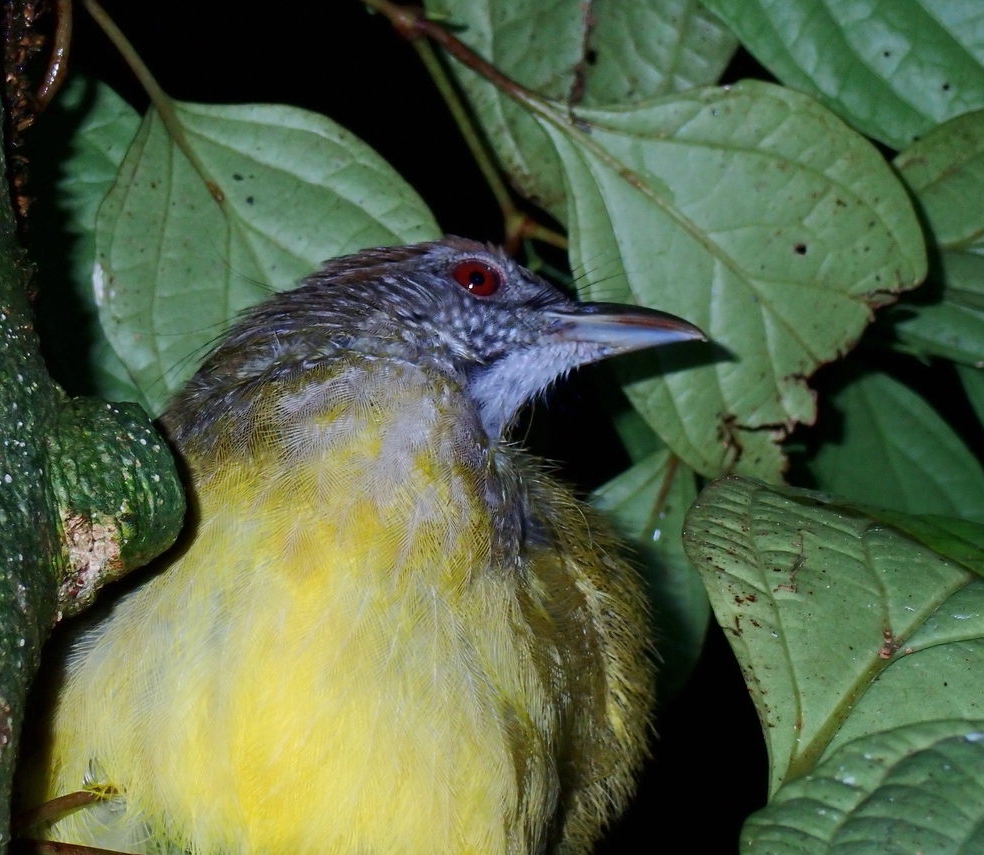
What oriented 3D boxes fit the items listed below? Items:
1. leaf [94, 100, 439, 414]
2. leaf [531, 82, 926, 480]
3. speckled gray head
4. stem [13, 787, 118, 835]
[{"bbox_3d":[-0.029,-0.019,0.425,0.045,0.054,0.012,-27,0,3],"label":"leaf"},{"bbox_3d":[0.030,-0.019,0.422,0.046,0.057,0.013,-37,0,4],"label":"leaf"},{"bbox_3d":[-0.006,-0.010,0.387,0.063,0.026,0.028,2,-7,4],"label":"speckled gray head"},{"bbox_3d":[-0.050,0.044,0.383,0.013,0.002,0.002,-22,0,0],"label":"stem"}]

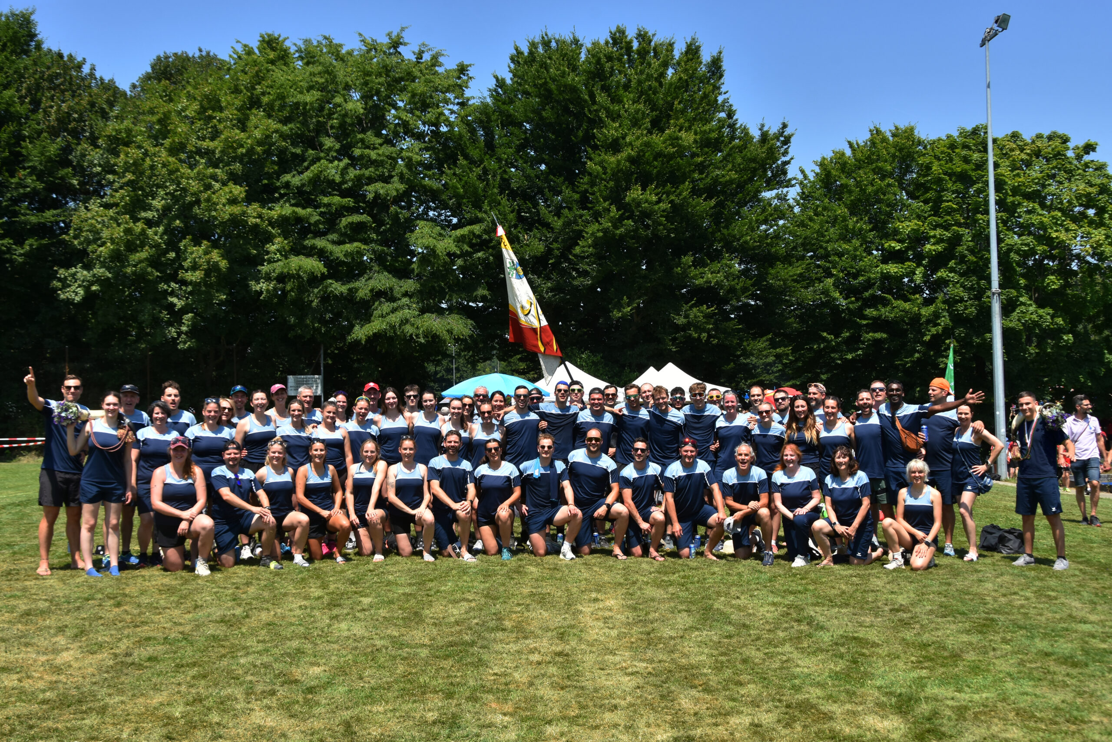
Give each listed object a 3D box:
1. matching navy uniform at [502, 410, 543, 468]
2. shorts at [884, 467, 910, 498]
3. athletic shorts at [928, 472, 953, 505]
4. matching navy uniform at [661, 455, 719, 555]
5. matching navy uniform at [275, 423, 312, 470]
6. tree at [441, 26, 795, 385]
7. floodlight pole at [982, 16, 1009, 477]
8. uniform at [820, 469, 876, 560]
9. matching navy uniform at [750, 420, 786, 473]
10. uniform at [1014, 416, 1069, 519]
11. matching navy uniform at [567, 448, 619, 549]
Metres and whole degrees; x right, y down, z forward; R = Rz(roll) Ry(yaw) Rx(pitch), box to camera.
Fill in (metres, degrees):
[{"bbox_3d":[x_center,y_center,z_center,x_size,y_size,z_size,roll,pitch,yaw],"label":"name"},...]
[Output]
[{"bbox_3d":[-0.371,0.746,12.350,0.460,0.680,0.280,-1,-2,2],"label":"matching navy uniform"},{"bbox_3d":[3.705,1.228,12.200,0.410,0.410,0.290,0,-1,9],"label":"shorts"},{"bbox_3d":[4.104,1.237,12.200,0.400,0.400,0.310,-2,-3,22],"label":"athletic shorts"},{"bbox_3d":[1.407,1.406,11.900,0.570,1.000,0.500,-1,-2,0],"label":"matching navy uniform"},{"bbox_3d":[-2.732,0.807,12.000,0.430,0.570,0.290,-1,-3,-7],"label":"matching navy uniform"},{"bbox_3d":[2.159,-4.694,40.000,12.400,14.700,11.000,0,-1,0],"label":"tree"},{"bbox_3d":[11.426,-3.216,29.500,0.550,11.900,1.100,0,-2,-24],"label":"floodlight pole"},{"bbox_3d":[2.895,1.431,11.350,0.520,0.880,0.450,0,-1,18],"label":"uniform"},{"bbox_3d":[2.305,0.821,12.350,0.420,0.580,0.270,-1,-2,5],"label":"matching navy uniform"},{"bbox_3d":[4.887,0.961,11.500,0.540,1.000,0.340,-3,-3,34],"label":"uniform"},{"bbox_3d":[0.360,1.241,11.150,0.510,0.980,0.480,0,-1,-10],"label":"matching navy uniform"}]

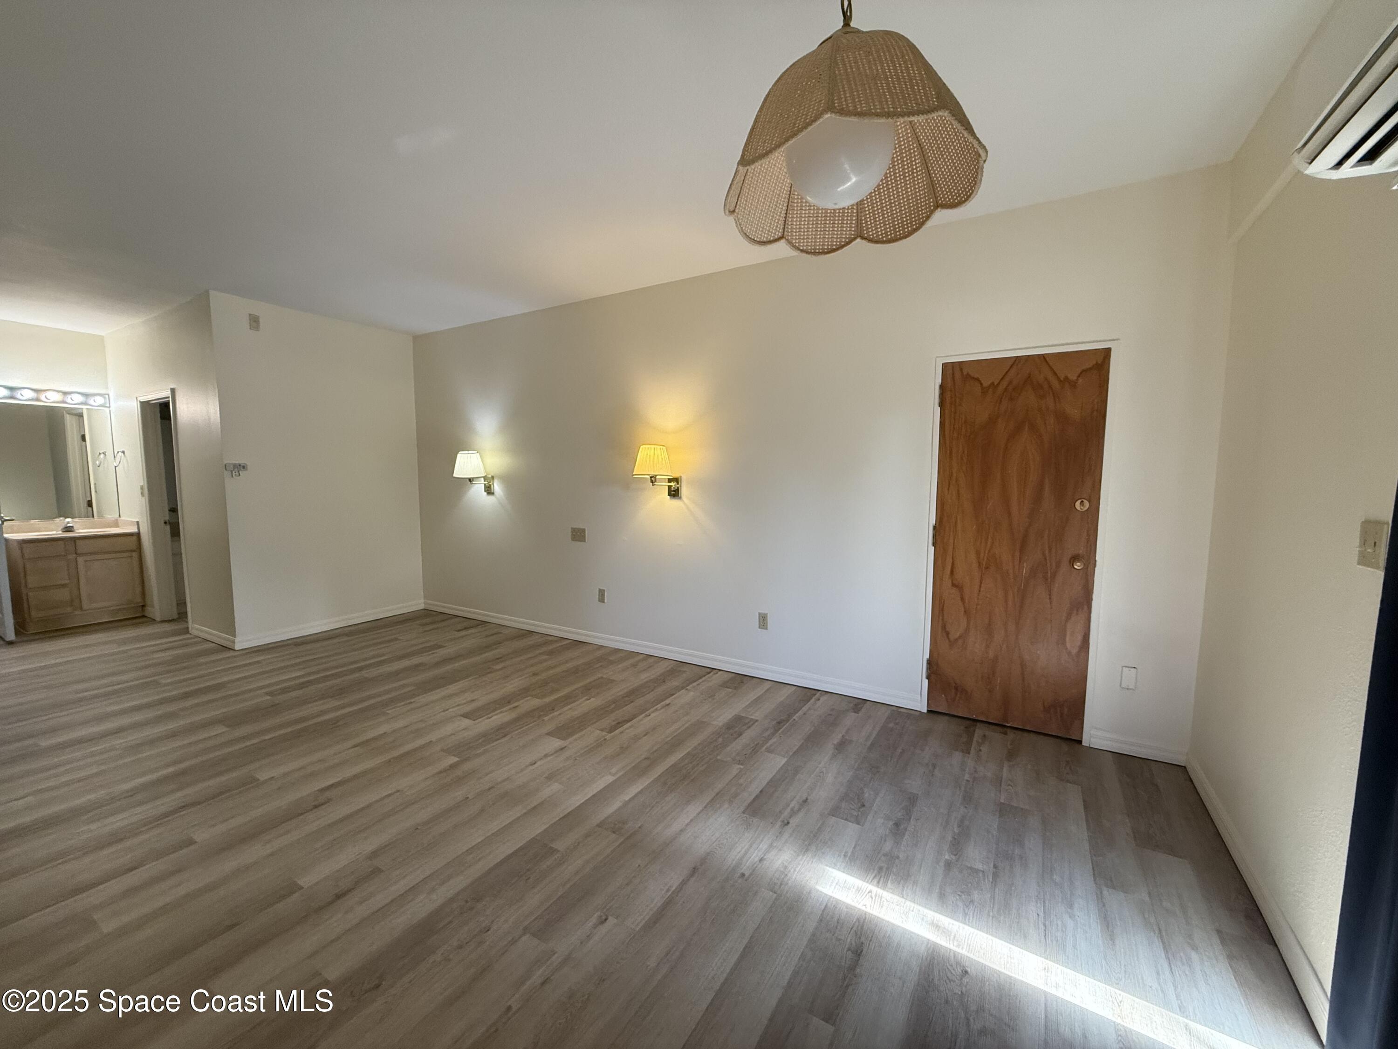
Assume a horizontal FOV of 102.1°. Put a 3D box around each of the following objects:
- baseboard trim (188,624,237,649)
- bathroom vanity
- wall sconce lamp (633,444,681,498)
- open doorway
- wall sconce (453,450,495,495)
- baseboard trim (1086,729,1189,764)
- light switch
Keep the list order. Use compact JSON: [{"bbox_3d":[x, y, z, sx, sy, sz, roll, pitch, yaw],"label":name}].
[{"bbox_3d":[-4.056,0.932,4.721,0.850,0.098,0.014,3,6,31],"label":"baseboard trim"},{"bbox_3d":[-5.841,0.505,5.316,0.520,0.825,0.755,3,6,31],"label":"bathroom vanity"},{"bbox_3d":[-0.286,-0.373,4.023,0.280,0.375,0.380,3,6,31],"label":"wall sconce lamp"},{"bbox_3d":[-4.759,-0.107,5.112,0.860,2.090,0.120,3,6,31],"label":"open doorway"},{"bbox_3d":[-2.011,-0.465,5.062,0.280,0.375,0.380,3,6,31],"label":"wall sconce"},{"bbox_3d":[2.215,1.127,2.854,0.395,0.098,0.014,3,6,31],"label":"baseboard trim"},{"bbox_3d":[1.618,0.051,1.357,0.009,0.114,0.113,3,6,31],"label":"light switch"}]

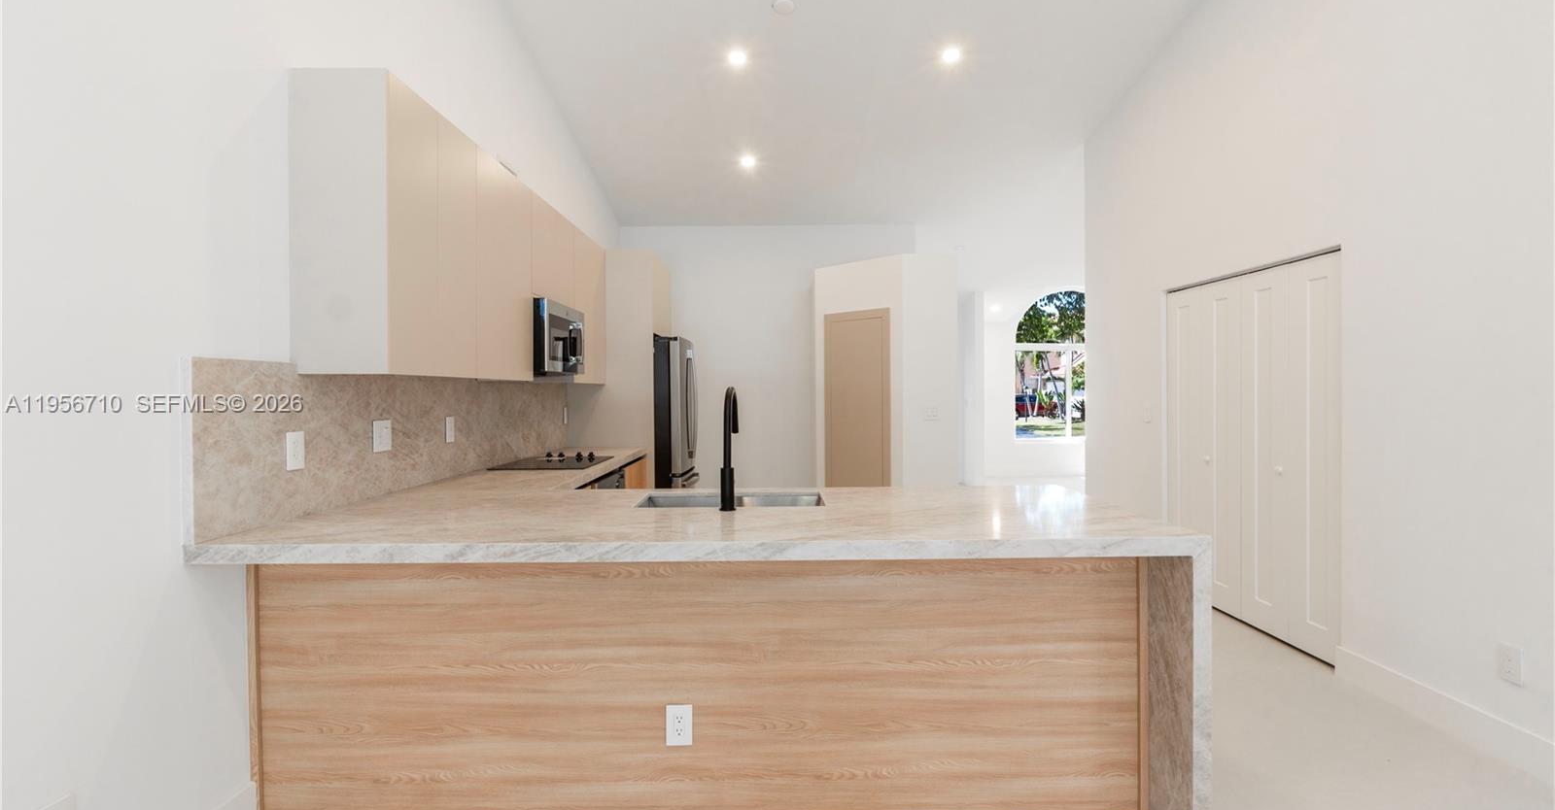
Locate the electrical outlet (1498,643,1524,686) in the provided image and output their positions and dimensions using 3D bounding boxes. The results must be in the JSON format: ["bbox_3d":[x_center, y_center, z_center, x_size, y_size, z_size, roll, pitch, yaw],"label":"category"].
[{"bbox_3d":[2.566,0.908,2.421,0.009,0.124,0.079,0,1,0],"label":"electrical outlet"}]

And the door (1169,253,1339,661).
[{"bbox_3d":[2.623,0.246,3.930,0.040,1.955,1.390,0,1,0],"label":"door"}]

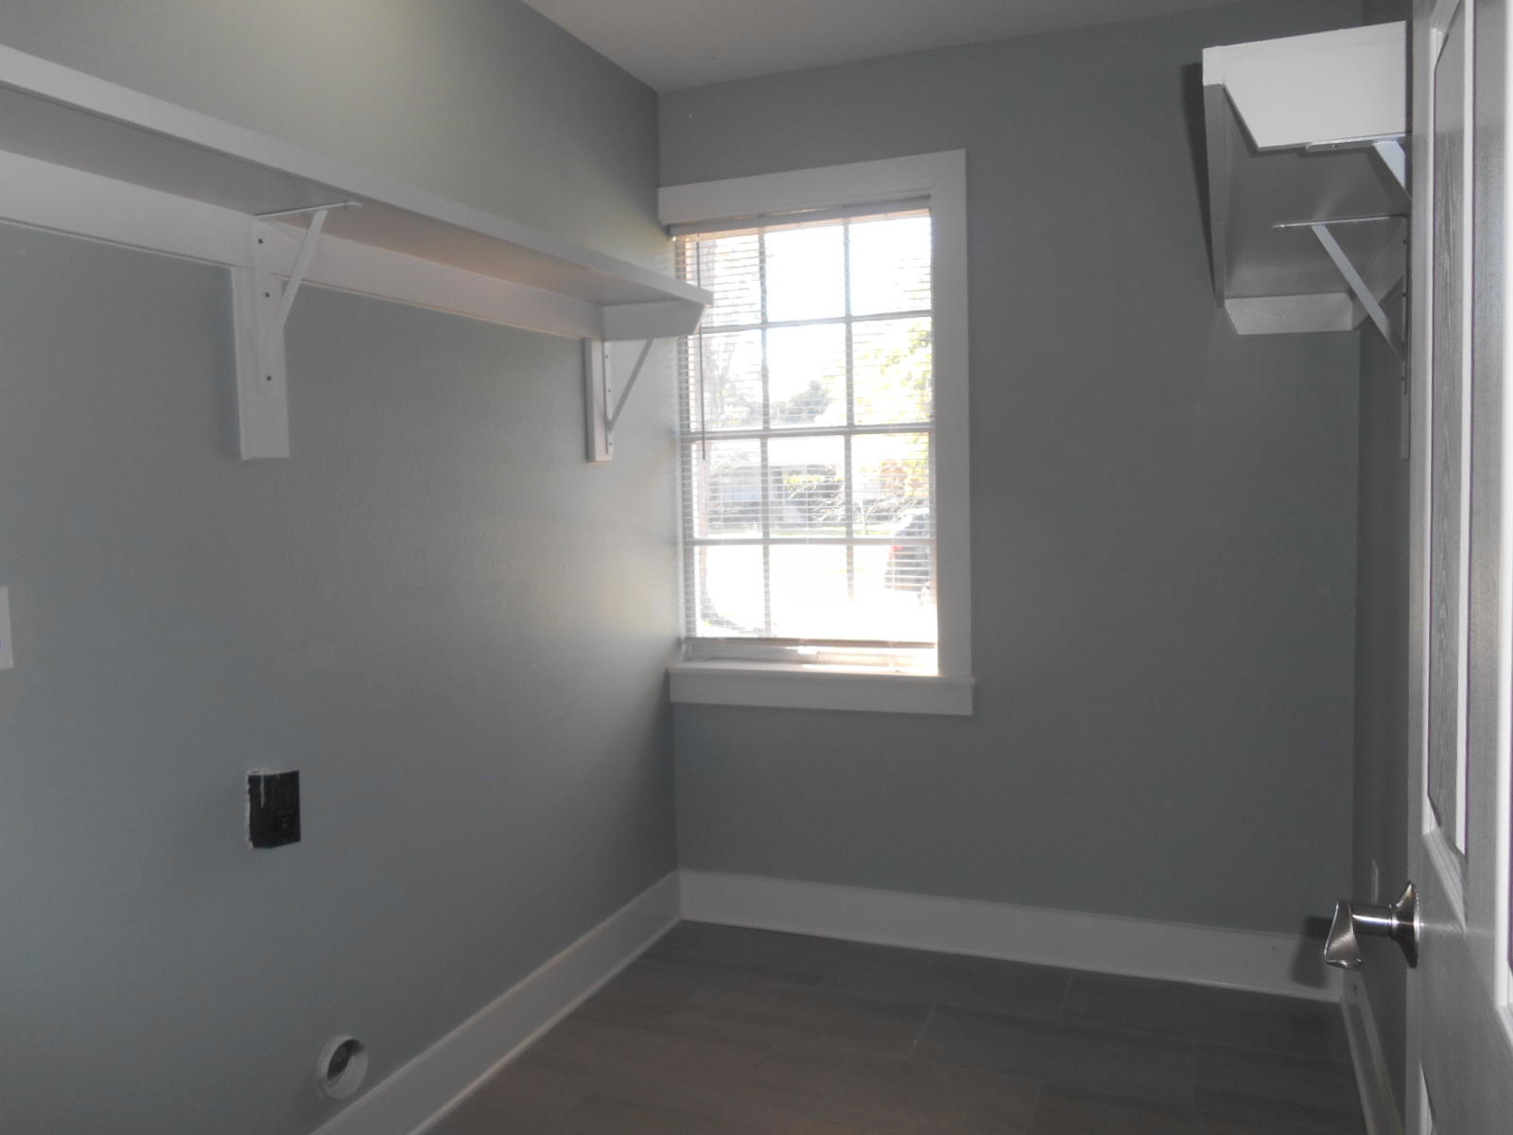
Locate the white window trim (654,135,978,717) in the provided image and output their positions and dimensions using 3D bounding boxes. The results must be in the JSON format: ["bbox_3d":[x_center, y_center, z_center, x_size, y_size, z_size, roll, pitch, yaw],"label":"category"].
[{"bbox_3d":[0.157,-0.342,3.174,0.892,1.483,0.123,0,5,22],"label":"white window trim"}]

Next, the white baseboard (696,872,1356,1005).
[{"bbox_3d":[0.591,0.983,3.072,1.780,0.151,0.018,0,5,22],"label":"white baseboard"}]

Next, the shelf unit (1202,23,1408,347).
[{"bbox_3d":[0.920,-0.536,1.875,0.311,0.103,1.740,0,5,22],"label":"shelf unit"}]

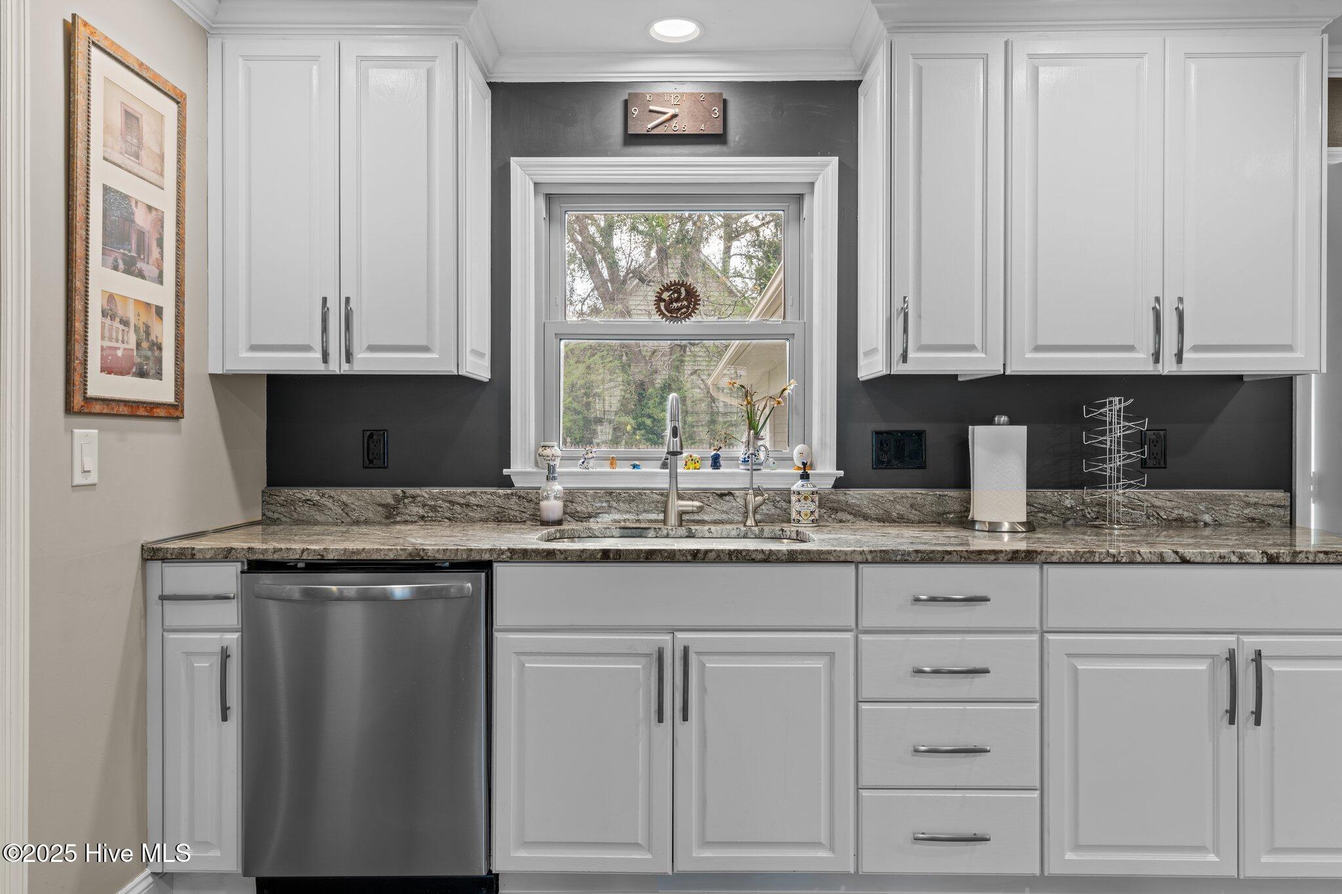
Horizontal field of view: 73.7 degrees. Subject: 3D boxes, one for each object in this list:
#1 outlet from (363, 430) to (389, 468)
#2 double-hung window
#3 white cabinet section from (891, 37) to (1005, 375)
[{"bbox_3d":[-0.937,0.009,2.840,0.080,0.123,0.010,0,0,1],"label":"outlet"},{"bbox_3d":[0.011,-0.394,2.990,0.885,0.915,0.100,0,0,0],"label":"double-hung window"},{"bbox_3d":[0.763,-0.667,2.625,0.312,0.925,0.340,0,0,0],"label":"white cabinet section"}]

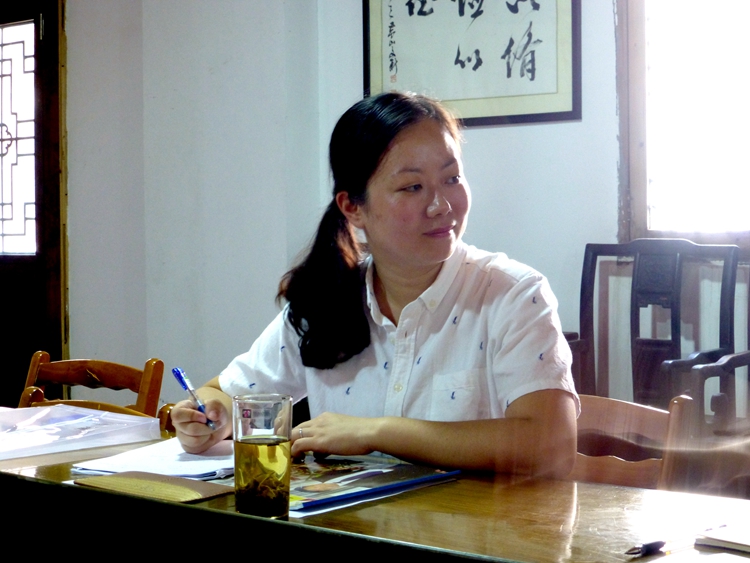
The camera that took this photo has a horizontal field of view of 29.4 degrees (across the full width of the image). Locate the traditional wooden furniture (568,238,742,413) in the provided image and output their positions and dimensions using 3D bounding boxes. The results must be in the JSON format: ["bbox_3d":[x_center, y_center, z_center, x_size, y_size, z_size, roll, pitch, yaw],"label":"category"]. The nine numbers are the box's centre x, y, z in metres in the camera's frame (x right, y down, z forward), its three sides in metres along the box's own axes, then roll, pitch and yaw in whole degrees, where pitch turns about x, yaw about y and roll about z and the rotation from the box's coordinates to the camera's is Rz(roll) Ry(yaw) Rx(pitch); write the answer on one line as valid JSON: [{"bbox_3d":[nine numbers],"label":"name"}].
[{"bbox_3d":[0.705,0.410,4.140,0.580,1.050,0.480,1,2,42],"label":"traditional wooden furniture"}]

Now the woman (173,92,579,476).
[{"bbox_3d":[0.070,0.363,2.120,0.600,1.270,0.700,0,2,25],"label":"woman"}]

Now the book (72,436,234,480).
[{"bbox_3d":[-0.250,0.240,1.981,0.208,0.014,0.285,0,2,21],"label":"book"}]

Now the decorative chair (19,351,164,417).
[{"bbox_3d":[-0.790,0.578,3.100,0.430,0.800,0.480,1,2,42],"label":"decorative chair"}]

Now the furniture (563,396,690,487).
[{"bbox_3d":[0.215,0.591,2.335,0.430,0.810,0.480,1,2,42],"label":"furniture"}]

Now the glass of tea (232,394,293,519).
[{"bbox_3d":[-0.124,0.194,1.580,0.067,0.129,0.067,-1,2,0],"label":"glass of tea"}]

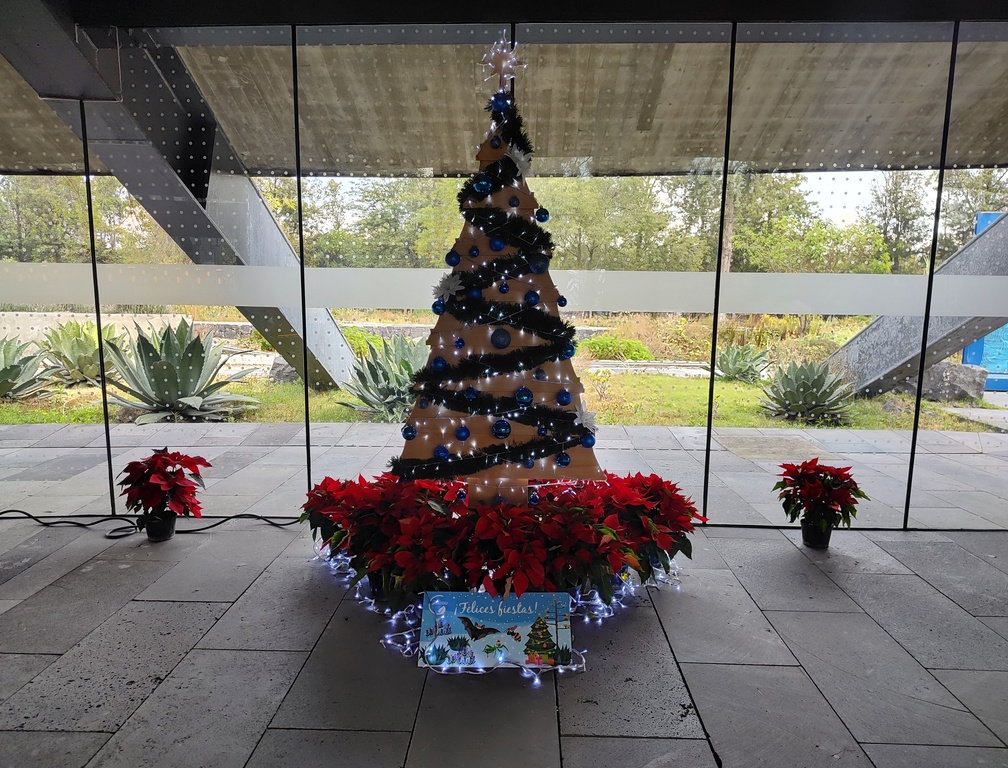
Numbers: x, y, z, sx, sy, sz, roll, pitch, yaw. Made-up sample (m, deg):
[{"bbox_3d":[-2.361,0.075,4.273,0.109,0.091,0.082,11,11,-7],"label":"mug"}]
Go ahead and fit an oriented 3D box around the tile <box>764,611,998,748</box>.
[{"bbox_3d":[1.419,1.131,2.693,0.469,0.020,0.923,1,8,2],"label":"tile"}]

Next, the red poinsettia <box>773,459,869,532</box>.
[{"bbox_3d":[1.804,0.620,3.832,0.503,0.375,0.484,1,8,2],"label":"red poinsettia"}]

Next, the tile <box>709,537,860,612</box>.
[{"bbox_3d":[1.446,0.999,3.607,0.472,0.020,0.913,1,8,2],"label":"tile"}]

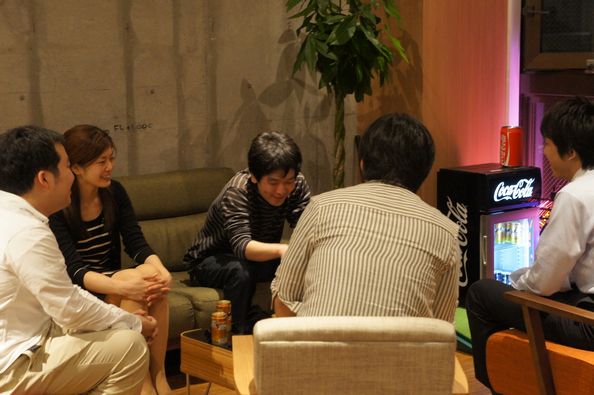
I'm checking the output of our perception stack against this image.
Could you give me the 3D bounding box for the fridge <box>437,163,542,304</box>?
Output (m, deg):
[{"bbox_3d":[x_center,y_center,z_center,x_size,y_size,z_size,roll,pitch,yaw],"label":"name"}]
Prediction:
[{"bbox_3d":[0.970,0.195,6.842,0.435,0.681,0.319,-7,10,-43],"label":"fridge"}]

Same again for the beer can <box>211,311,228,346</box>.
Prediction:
[{"bbox_3d":[-0.264,0.447,4.617,0.053,0.104,0.053,0,7,0],"label":"beer can"}]

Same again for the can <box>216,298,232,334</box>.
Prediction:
[{"bbox_3d":[-0.259,0.425,4.793,0.053,0.104,0.053,0,7,0],"label":"can"}]

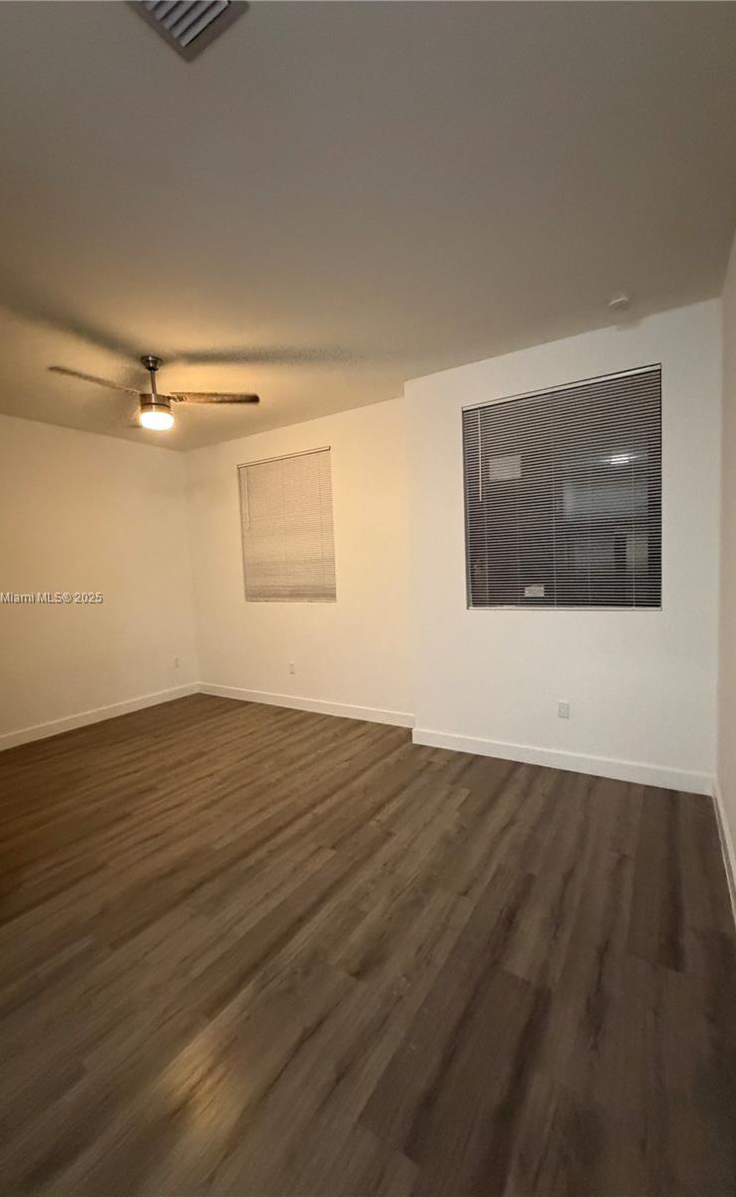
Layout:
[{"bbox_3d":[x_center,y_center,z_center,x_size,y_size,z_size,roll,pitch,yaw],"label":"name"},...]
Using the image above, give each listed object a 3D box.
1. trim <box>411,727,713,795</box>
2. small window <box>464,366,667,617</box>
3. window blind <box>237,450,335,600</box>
[{"bbox_3d":[1.180,1.077,3.293,1.928,0.127,0.017,0,4,32],"label":"trim"},{"bbox_3d":[1.216,-0.633,3.152,1.191,1.420,0.040,0,4,32],"label":"small window"},{"bbox_3d":[-0.800,-0.671,4.785,1.186,1.417,0.040,0,4,32],"label":"window blind"}]

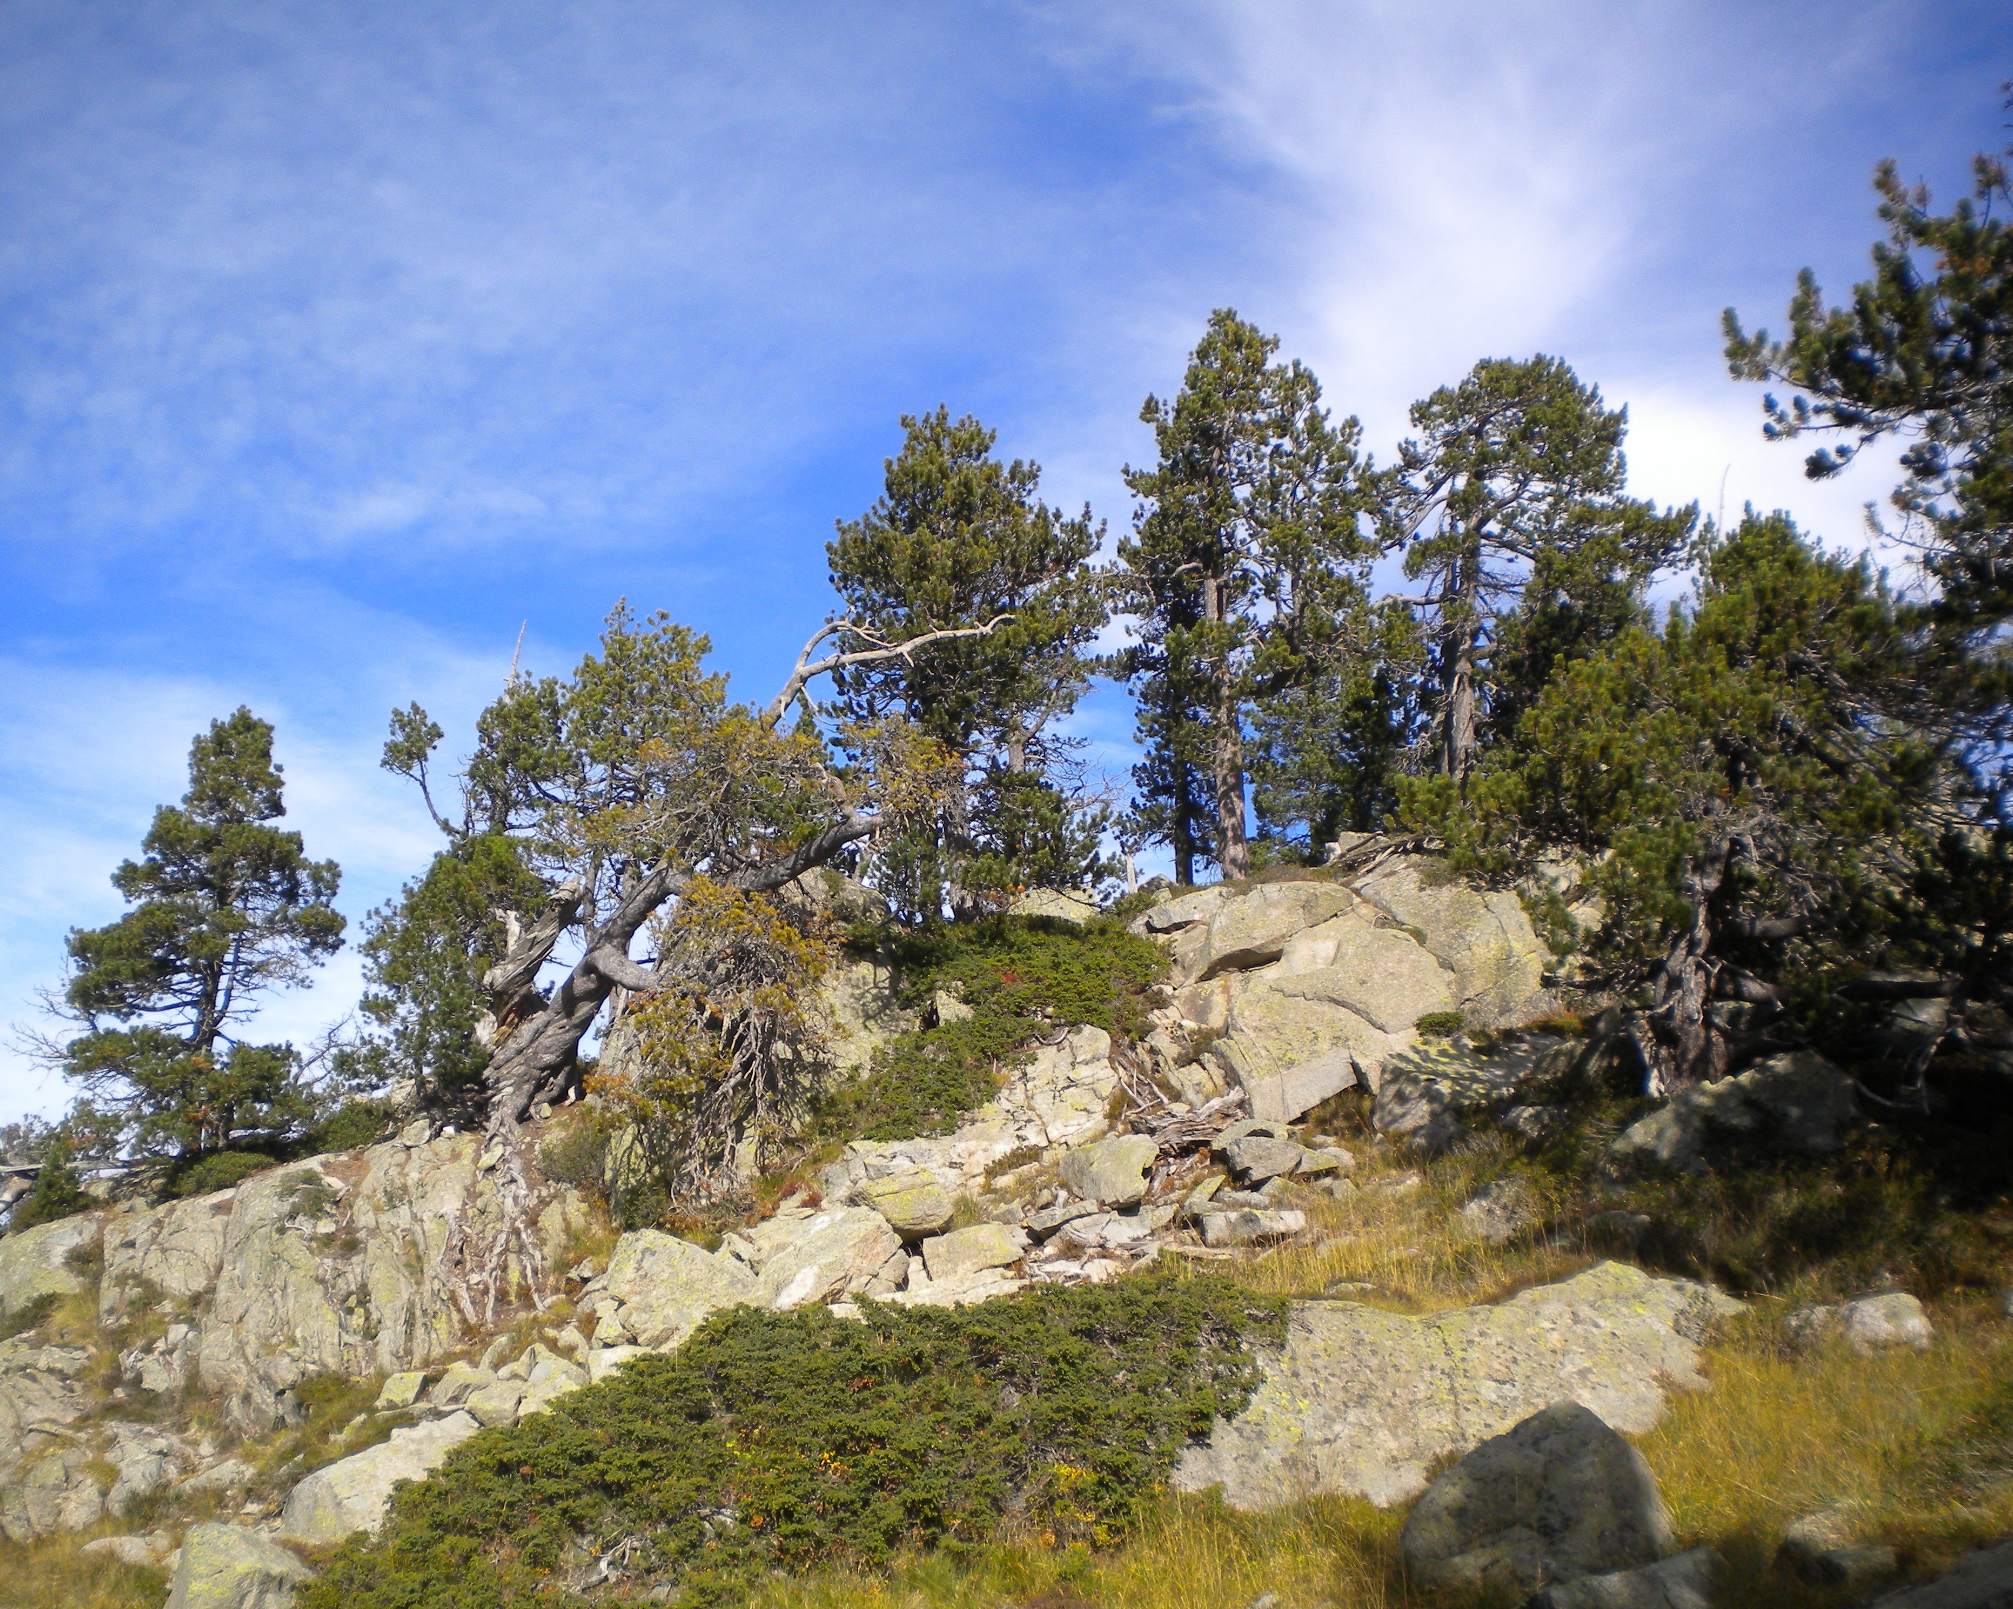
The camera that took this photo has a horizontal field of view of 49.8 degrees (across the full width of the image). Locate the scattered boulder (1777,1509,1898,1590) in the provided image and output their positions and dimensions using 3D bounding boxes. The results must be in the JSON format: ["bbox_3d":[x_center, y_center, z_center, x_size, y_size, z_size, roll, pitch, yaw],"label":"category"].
[{"bbox_3d":[2.793,2.503,7.300,0.389,0.224,0.360,-3,-7,21],"label":"scattered boulder"}]

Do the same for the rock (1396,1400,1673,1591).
[{"bbox_3d":[1.796,2.342,7.400,0.919,0.585,0.650,-2,-7,14],"label":"rock"}]

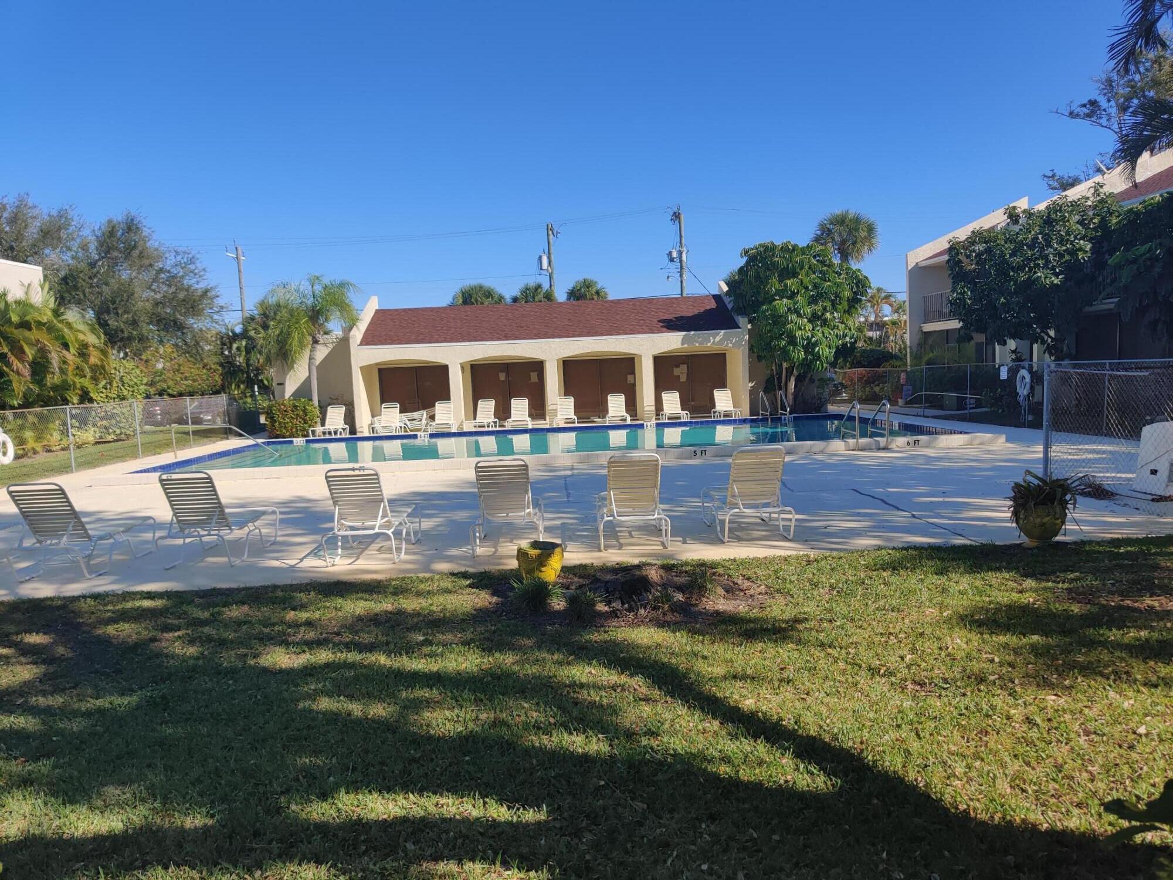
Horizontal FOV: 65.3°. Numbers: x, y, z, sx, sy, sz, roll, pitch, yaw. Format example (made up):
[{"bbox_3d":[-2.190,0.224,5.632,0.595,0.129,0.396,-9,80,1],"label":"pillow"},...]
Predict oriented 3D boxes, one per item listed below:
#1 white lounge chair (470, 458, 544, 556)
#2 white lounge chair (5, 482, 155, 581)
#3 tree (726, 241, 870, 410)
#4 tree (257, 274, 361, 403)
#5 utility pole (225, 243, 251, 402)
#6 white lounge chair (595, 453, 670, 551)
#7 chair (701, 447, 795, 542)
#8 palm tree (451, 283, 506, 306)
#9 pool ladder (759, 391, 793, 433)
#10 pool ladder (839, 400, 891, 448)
[{"bbox_3d":[-0.793,0.605,9.410,0.670,0.960,1.530,-3,4,-1],"label":"white lounge chair"},{"bbox_3d":[-5.031,0.804,9.195,0.670,0.960,1.530,-2,4,1],"label":"white lounge chair"},{"bbox_3d":[6.488,-3.359,28.047,4.400,5.323,4.300,-2,4,0],"label":"tree"},{"bbox_3d":[-8.474,-2.561,28.155,2.950,5.000,2.950,-3,4,-1],"label":"tree"},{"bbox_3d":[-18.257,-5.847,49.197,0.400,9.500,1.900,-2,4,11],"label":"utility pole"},{"bbox_3d":[0.461,0.552,9.455,0.670,0.960,1.530,-3,4,0],"label":"white lounge chair"},{"bbox_3d":[1.644,0.477,9.500,0.680,0.950,1.450,-3,4,-2],"label":"chair"},{"bbox_3d":[-5.817,-5.295,50.724,3.000,6.773,3.000,-2,4,0],"label":"palm tree"},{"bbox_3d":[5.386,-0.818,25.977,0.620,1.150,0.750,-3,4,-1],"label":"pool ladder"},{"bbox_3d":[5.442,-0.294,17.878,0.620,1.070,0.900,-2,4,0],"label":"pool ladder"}]

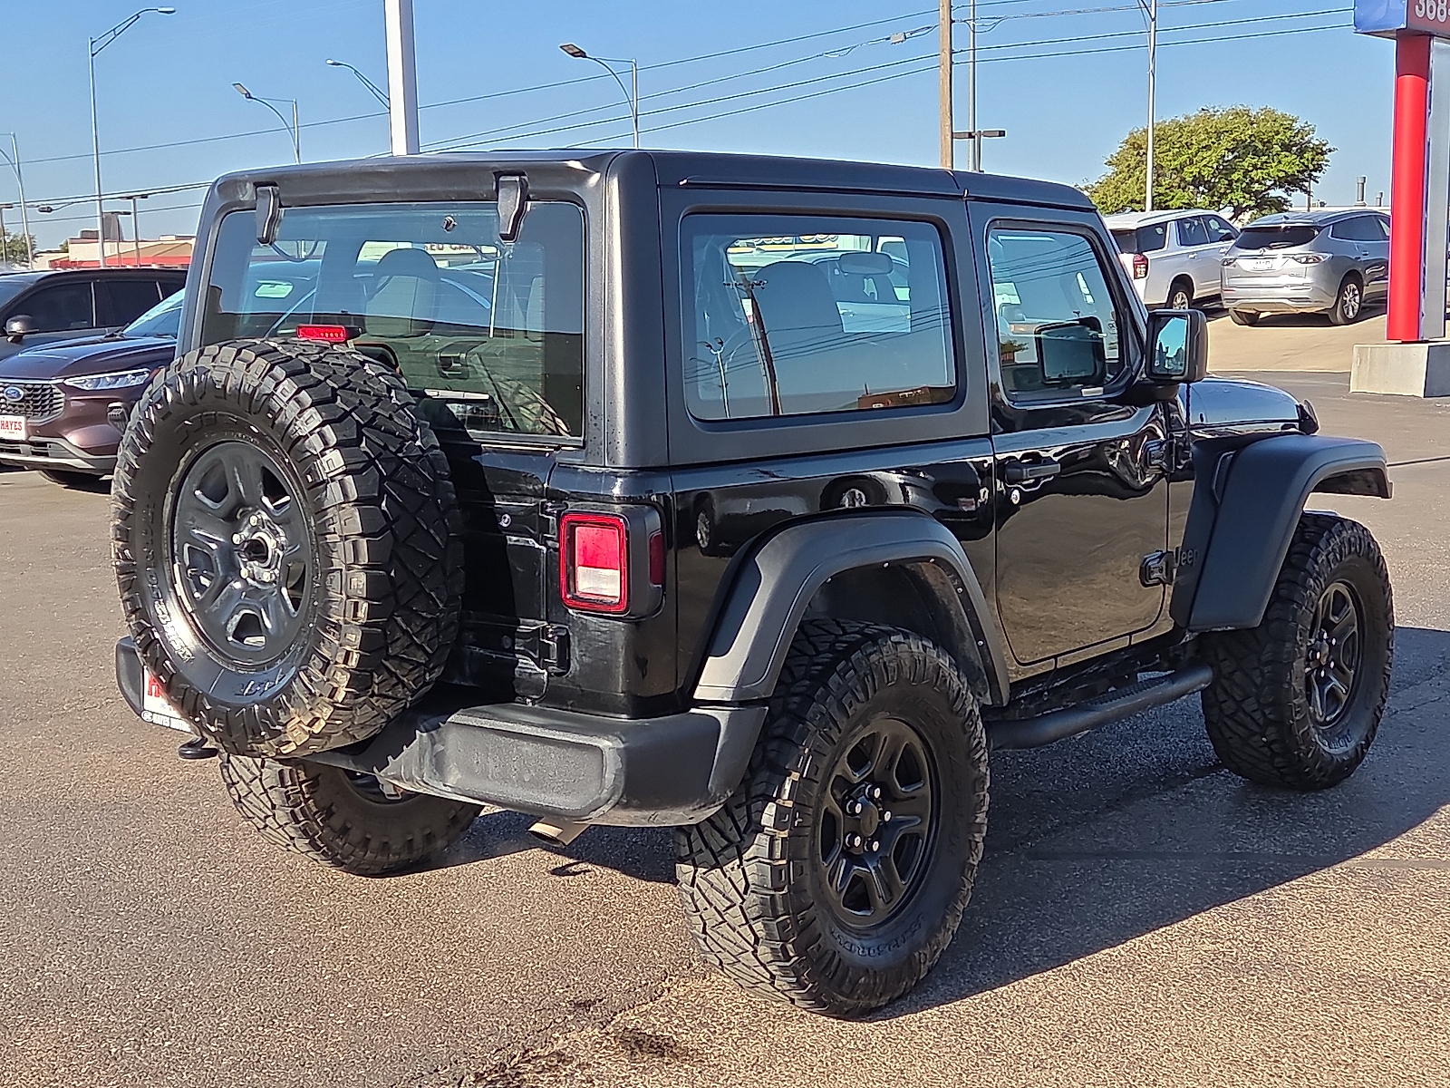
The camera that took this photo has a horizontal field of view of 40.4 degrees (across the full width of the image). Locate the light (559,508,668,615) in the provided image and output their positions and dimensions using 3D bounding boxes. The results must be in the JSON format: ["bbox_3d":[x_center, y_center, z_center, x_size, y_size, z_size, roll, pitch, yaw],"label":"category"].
[{"bbox_3d":[-0.217,0.028,3.761,0.195,0.200,0.105,6,10,39],"label":"light"}]

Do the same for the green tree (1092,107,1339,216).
[{"bbox_3d":[17.808,-12.796,72.465,8.900,6.500,8.500,1,8,14],"label":"green tree"}]

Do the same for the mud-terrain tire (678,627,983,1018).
[{"bbox_3d":[0.257,0.607,4.405,0.285,0.850,0.850,5,10,40],"label":"mud-terrain tire"}]

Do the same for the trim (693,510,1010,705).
[{"bbox_3d":[0.302,0.189,4.320,0.170,0.470,0.980,5,10,40],"label":"trim"}]

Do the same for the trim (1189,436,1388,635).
[{"bbox_3d":[1.679,-0.062,6.045,0.290,0.510,1.170,5,10,40],"label":"trim"}]

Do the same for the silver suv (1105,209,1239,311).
[{"bbox_3d":[7.380,-4.720,33.600,2.060,1.920,5.350,5,12,36],"label":"silver suv"}]

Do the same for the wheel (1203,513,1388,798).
[{"bbox_3d":[1.833,0.342,6.275,0.285,0.850,0.850,6,10,42],"label":"wheel"}]

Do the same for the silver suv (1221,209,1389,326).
[{"bbox_3d":[10.160,-4.540,32.200,2.000,1.770,5.180,7,12,44],"label":"silver suv"}]

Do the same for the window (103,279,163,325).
[{"bbox_3d":[-5.548,-2.253,18.470,0.060,0.420,0.720,-12,-1,39],"label":"window"}]

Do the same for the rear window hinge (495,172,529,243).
[{"bbox_3d":[-0.429,-0.681,4.003,0.060,0.136,0.037,7,4,40],"label":"rear window hinge"}]

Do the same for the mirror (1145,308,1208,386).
[{"bbox_3d":[1.194,-0.523,5.212,0.100,0.200,0.155,-8,10,-44],"label":"mirror"}]

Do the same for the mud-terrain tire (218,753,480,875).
[{"bbox_3d":[-0.983,0.490,5.434,0.285,0.850,0.850,5,10,40],"label":"mud-terrain tire"}]

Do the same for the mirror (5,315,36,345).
[{"bbox_3d":[-6.223,-1.897,17.400,0.240,0.220,0.180,6,10,38],"label":"mirror"}]

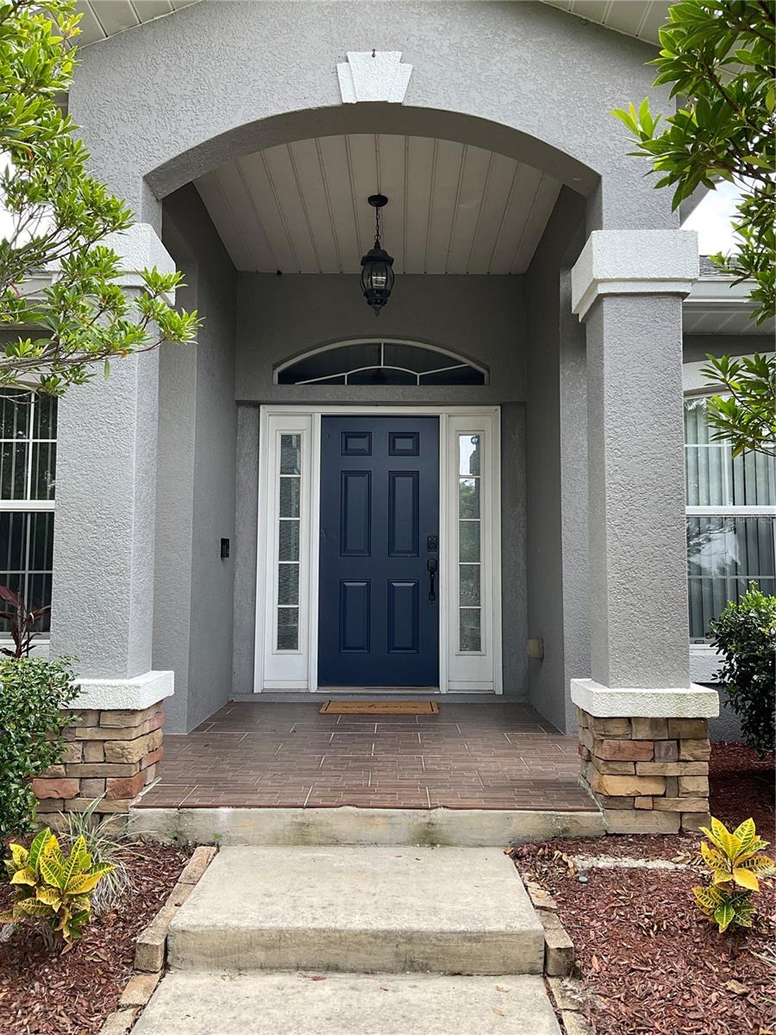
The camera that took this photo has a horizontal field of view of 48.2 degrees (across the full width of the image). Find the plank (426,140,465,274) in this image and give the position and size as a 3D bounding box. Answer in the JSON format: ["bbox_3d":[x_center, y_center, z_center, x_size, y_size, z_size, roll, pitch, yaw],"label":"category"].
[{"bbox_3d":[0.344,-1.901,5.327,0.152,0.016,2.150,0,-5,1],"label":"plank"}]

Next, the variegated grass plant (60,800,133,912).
[{"bbox_3d":[-0.938,1.067,2.848,0.290,0.310,0.310,0,-5,1],"label":"variegated grass plant"}]

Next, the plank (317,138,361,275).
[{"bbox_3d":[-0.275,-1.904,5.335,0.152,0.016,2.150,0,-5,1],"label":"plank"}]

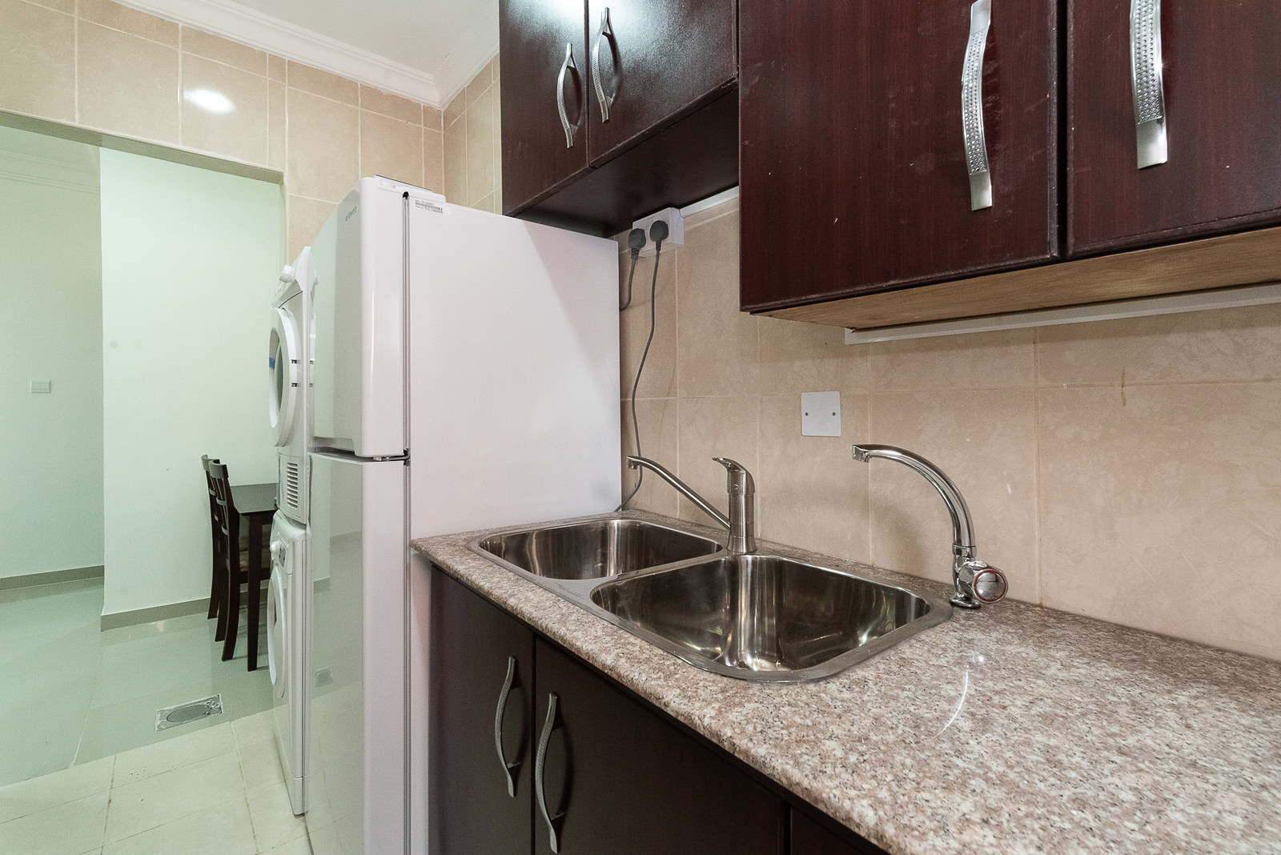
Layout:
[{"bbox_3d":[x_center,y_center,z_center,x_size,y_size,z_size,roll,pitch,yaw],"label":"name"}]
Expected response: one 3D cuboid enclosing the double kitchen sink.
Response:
[{"bbox_3d":[0.037,0.342,0.974,0.496,0.180,0.862,-2,3,-41],"label":"double kitchen sink"}]

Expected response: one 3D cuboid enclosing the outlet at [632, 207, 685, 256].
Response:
[{"bbox_3d":[0.044,-0.491,1.358,0.046,0.086,0.147,-2,3,-41],"label":"outlet"}]

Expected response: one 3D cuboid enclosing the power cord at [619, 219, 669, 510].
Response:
[{"bbox_3d":[-0.007,-0.133,1.397,0.080,0.740,0.220,-2,3,-41],"label":"power cord"}]

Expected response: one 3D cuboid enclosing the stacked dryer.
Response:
[{"bbox_3d":[-0.991,0.290,1.932,0.600,1.670,0.600,-2,3,-41],"label":"stacked dryer"}]

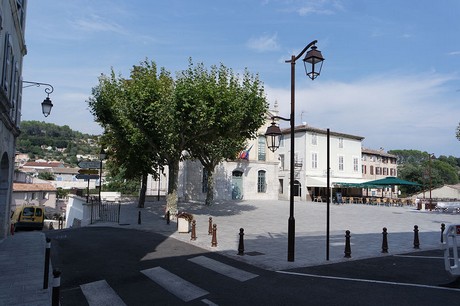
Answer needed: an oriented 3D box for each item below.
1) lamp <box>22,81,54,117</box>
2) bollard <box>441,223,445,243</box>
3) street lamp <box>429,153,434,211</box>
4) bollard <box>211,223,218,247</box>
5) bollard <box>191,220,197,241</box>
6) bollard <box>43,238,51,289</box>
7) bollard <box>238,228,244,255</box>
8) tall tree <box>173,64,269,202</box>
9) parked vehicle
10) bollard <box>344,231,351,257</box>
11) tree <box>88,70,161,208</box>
[{"bbox_3d":[-7.812,-2.223,12.500,1.150,1.400,0.460,4,-6,-30],"label":"lamp"},{"bbox_3d":[8.100,3.117,11.703,0.180,0.820,0.180,1,-5,0],"label":"bollard"},{"bbox_3d":[18.094,2.633,27.589,0.650,5.200,0.450,1,-5,0],"label":"street lamp"},{"bbox_3d":[-0.552,3.011,11.147,0.180,0.820,0.180,1,-5,0],"label":"bollard"},{"bbox_3d":[-1.510,3.236,12.799,0.180,0.820,0.180,1,-5,0],"label":"bollard"},{"bbox_3d":[-3.450,2.098,5.815,0.100,0.950,0.100,1,-5,0],"label":"bollard"},{"bbox_3d":[0.372,2.696,9.273,0.180,0.820,0.180,1,-5,0],"label":"bollard"},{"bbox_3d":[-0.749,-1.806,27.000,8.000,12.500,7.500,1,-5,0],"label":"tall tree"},{"bbox_3d":[-16.400,5.000,24.600,4.050,1.820,1.700,-4,-7,45],"label":"parked vehicle"},{"bbox_3d":[3.528,2.742,9.212,0.180,0.820,0.180,1,-5,0],"label":"bollard"},{"bbox_3d":[-8.697,-1.207,25.500,6.500,11.500,6.500,1,-5,0],"label":"tree"}]

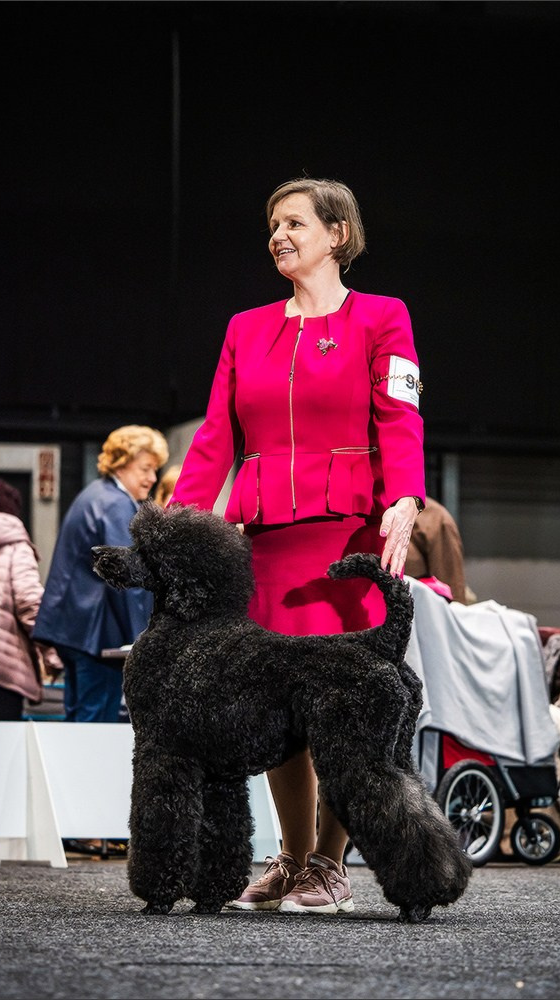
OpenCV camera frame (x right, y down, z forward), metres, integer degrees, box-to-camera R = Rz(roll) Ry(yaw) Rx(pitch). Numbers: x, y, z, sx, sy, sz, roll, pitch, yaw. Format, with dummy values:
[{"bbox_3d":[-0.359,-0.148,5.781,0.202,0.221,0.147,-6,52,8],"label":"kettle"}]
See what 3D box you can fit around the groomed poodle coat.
[{"bbox_3d":[-0.005,0.472,8.110,0.870,0.935,0.300,-1,-4,20],"label":"groomed poodle coat"}]

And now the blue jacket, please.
[{"bbox_3d":[-0.665,0.242,13.100,0.470,0.655,0.480,0,-4,5],"label":"blue jacket"}]

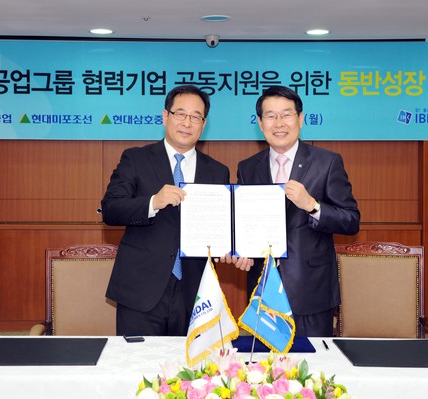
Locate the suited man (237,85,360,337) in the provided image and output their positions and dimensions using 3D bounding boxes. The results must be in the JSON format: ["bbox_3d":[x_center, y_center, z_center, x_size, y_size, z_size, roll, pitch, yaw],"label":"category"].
[{"bbox_3d":[0.369,0.371,3.243,0.520,1.740,0.400,0,3,10],"label":"suited man"}]

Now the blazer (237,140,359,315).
[{"bbox_3d":[0.367,0.127,3.220,0.520,0.750,0.340,0,3,10],"label":"blazer"}]

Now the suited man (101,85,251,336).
[{"bbox_3d":[-0.164,0.371,3.243,0.600,1.740,0.420,-1,3,-14],"label":"suited man"}]

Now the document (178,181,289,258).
[{"bbox_3d":[0.084,0.089,3.060,0.450,0.310,0.025,0,3,0],"label":"document"}]

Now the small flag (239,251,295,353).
[{"bbox_3d":[0.176,0.344,2.460,0.180,0.360,0.090,0,3,0],"label":"small flag"}]

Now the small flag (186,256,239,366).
[{"bbox_3d":[-0.005,0.369,2.460,0.170,0.370,0.090,0,3,0],"label":"small flag"}]

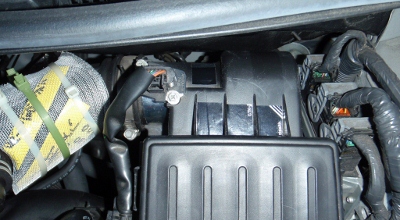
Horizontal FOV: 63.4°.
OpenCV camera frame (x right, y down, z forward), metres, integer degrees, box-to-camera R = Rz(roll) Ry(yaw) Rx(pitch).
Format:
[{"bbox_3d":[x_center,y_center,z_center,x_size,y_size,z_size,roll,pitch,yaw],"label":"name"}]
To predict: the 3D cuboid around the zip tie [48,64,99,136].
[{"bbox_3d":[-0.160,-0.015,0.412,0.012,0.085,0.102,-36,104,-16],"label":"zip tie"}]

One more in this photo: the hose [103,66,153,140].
[{"bbox_3d":[-0.086,-0.009,0.395,0.034,0.034,0.100,27,83,-11],"label":"hose"}]

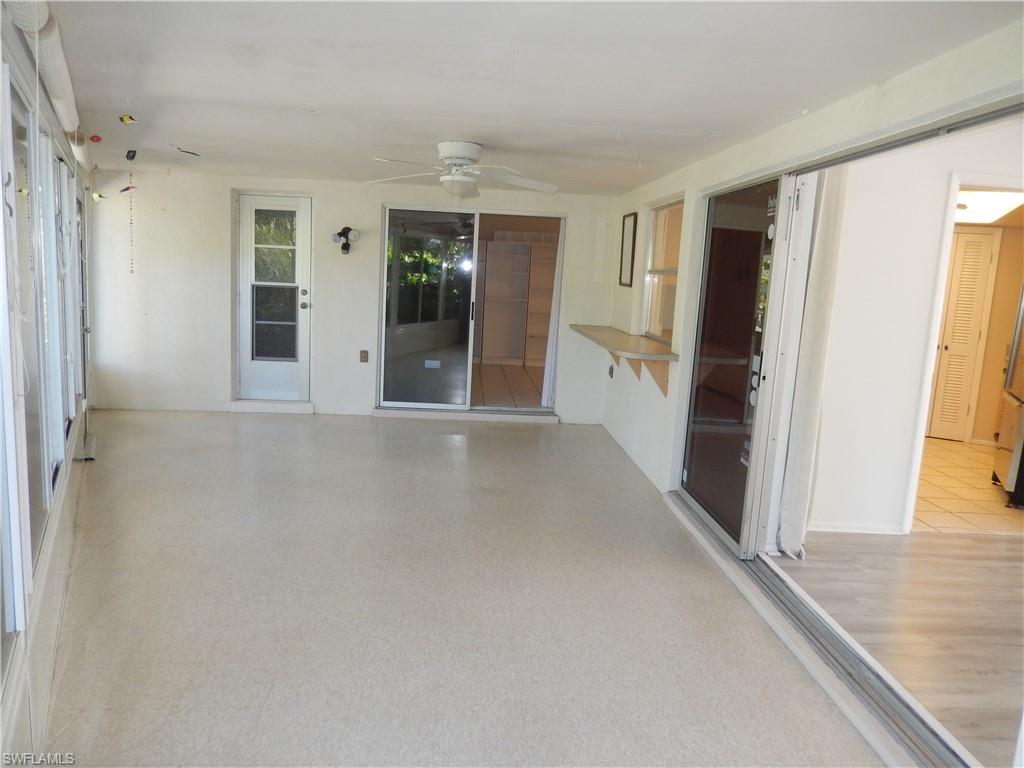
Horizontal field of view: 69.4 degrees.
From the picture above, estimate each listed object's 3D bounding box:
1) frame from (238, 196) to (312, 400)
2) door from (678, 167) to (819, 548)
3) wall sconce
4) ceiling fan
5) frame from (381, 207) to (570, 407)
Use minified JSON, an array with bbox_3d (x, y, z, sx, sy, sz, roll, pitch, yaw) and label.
[{"bbox_3d":[-2.397,-0.836,7.481,0.711,2.060,0.050,3,9,-4],"label":"frame"},{"bbox_3d":[1.389,-0.147,4.616,0.220,2.080,1.330,3,9,-4],"label":"door"},{"bbox_3d":[-1.614,-1.400,7.216,0.275,0.253,0.180,3,9,-4],"label":"wall sconce"},{"bbox_3d":[-0.332,-1.394,4.862,1.300,0.330,1.300,3,9,-4],"label":"ceiling fan"},{"bbox_3d":[-0.431,-0.723,7.513,1.840,2.030,0.120,3,9,-4],"label":"frame"}]

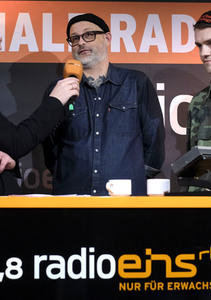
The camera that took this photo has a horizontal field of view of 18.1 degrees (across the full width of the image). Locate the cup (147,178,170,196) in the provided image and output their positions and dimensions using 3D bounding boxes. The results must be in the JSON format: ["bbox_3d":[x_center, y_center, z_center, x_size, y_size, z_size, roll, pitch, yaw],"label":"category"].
[{"bbox_3d":[0.184,0.133,2.310,0.080,0.060,0.100,0,-5,0],"label":"cup"}]

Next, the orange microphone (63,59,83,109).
[{"bbox_3d":[-0.128,-0.253,2.600,0.078,0.215,0.078,2,-28,0],"label":"orange microphone"}]

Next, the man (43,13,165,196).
[{"bbox_3d":[-0.009,0.324,2.800,0.550,1.840,0.360,-1,-5,10],"label":"man"}]

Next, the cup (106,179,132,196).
[{"bbox_3d":[0.045,0.133,2.310,0.105,0.060,0.080,5,-7,-45],"label":"cup"}]

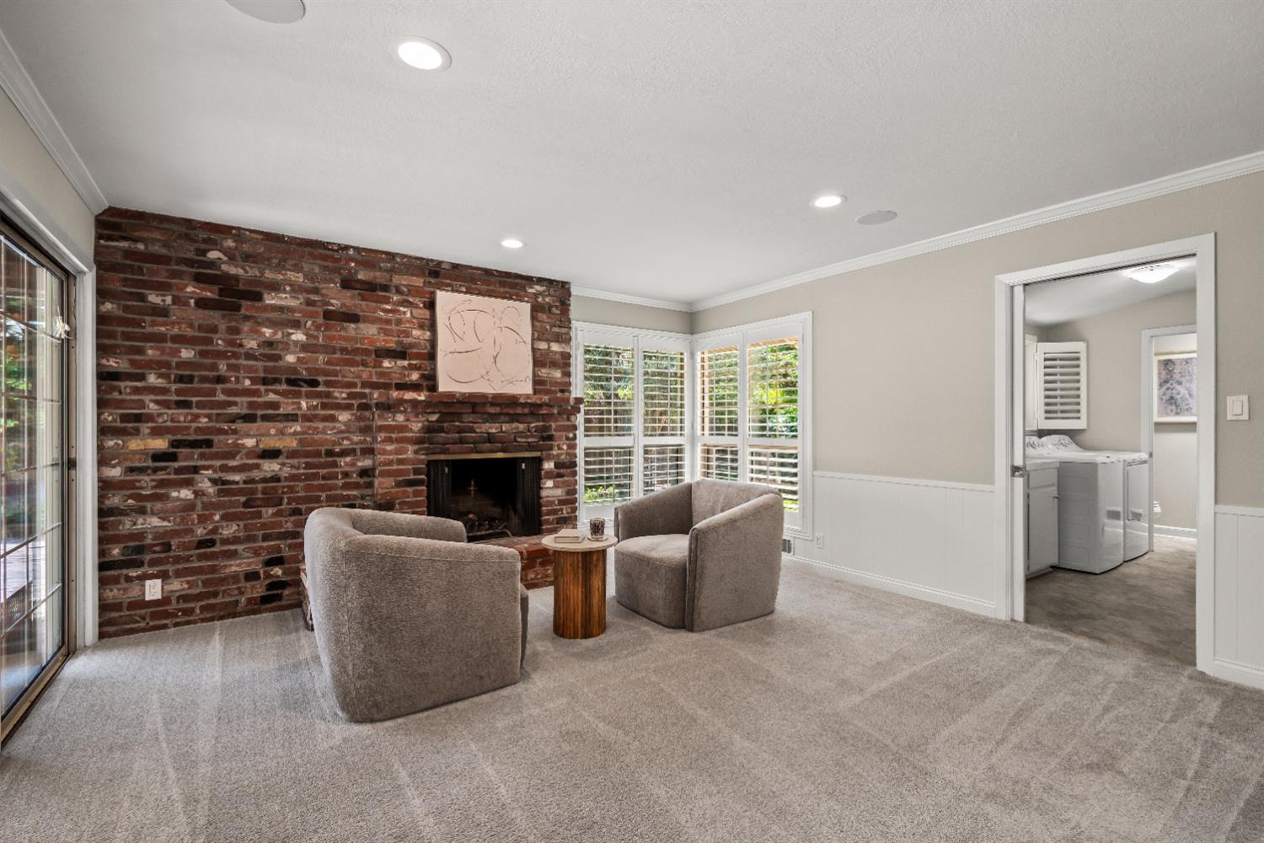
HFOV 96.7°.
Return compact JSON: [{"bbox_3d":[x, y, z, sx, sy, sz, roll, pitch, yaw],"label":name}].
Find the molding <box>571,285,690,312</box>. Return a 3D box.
[{"bbox_3d":[0.013,-1.182,5.475,1.530,0.080,0.065,0,0,-34],"label":"molding"}]

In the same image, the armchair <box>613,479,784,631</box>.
[{"bbox_3d":[0.455,0.830,3.820,0.890,0.770,0.860,0,0,-32],"label":"armchair"}]

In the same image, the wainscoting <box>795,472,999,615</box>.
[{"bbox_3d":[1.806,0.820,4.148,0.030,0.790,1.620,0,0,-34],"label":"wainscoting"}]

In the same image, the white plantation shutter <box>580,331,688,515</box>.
[{"bbox_3d":[0.046,0.028,5.499,1.380,1.810,0.060,0,0,-34],"label":"white plantation shutter"}]

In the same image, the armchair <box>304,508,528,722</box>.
[{"bbox_3d":[-1.090,0.825,2.800,0.900,0.780,0.860,0,0,-31],"label":"armchair"}]

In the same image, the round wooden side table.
[{"bbox_3d":[-0.309,0.955,3.290,0.450,0.520,0.450,0,0,0],"label":"round wooden side table"}]

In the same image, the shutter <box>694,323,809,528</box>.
[{"bbox_3d":[1.046,0.029,5.250,0.060,1.820,1.510,0,0,-34],"label":"shutter"}]

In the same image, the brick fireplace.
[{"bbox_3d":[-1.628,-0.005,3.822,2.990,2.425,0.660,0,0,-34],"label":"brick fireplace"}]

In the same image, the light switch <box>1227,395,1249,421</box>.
[{"bbox_3d":[2.837,-0.062,2.632,0.010,0.115,0.070,0,0,-34],"label":"light switch"}]

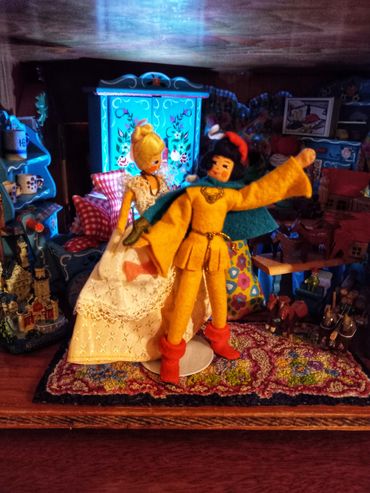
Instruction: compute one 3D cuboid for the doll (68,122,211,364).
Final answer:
[{"bbox_3d":[-0.041,-0.012,0.406,0.153,0.227,0.122,-8,20,-27],"label":"doll"}]

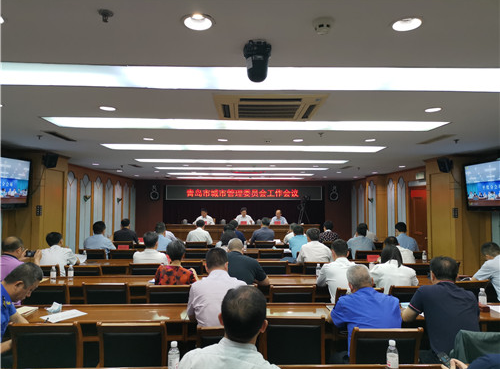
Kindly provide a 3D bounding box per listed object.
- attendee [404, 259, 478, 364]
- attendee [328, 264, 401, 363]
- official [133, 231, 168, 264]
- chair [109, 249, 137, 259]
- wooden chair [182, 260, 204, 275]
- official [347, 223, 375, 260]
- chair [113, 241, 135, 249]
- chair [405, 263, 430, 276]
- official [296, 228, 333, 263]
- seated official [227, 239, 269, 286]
[{"bbox_3d":[1.235,1.139,2.773,0.530,1.317,0.820,0,-3,-6],"label":"attendee"},{"bbox_3d":[0.756,1.174,2.802,0.510,1.250,0.820,0,-3,-2],"label":"attendee"},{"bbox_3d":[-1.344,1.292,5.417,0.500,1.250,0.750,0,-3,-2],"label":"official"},{"bbox_3d":[-2.148,1.559,6.840,0.460,0.870,0.540,0,-3,-2],"label":"chair"},{"bbox_3d":[-0.876,1.501,5.561,0.460,0.870,0.540,0,-3,-2],"label":"wooden chair"},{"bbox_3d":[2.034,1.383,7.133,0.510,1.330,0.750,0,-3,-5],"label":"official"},{"bbox_3d":[-2.694,1.675,8.539,0.470,0.880,0.540,0,-3,-2],"label":"chair"},{"bbox_3d":[2.342,1.545,5.609,0.490,0.880,0.540,0,-3,-2],"label":"chair"},{"bbox_3d":[0.972,1.317,5.779,0.520,1.330,0.750,0,-3,-5],"label":"official"},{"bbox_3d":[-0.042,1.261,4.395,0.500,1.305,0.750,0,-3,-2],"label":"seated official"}]

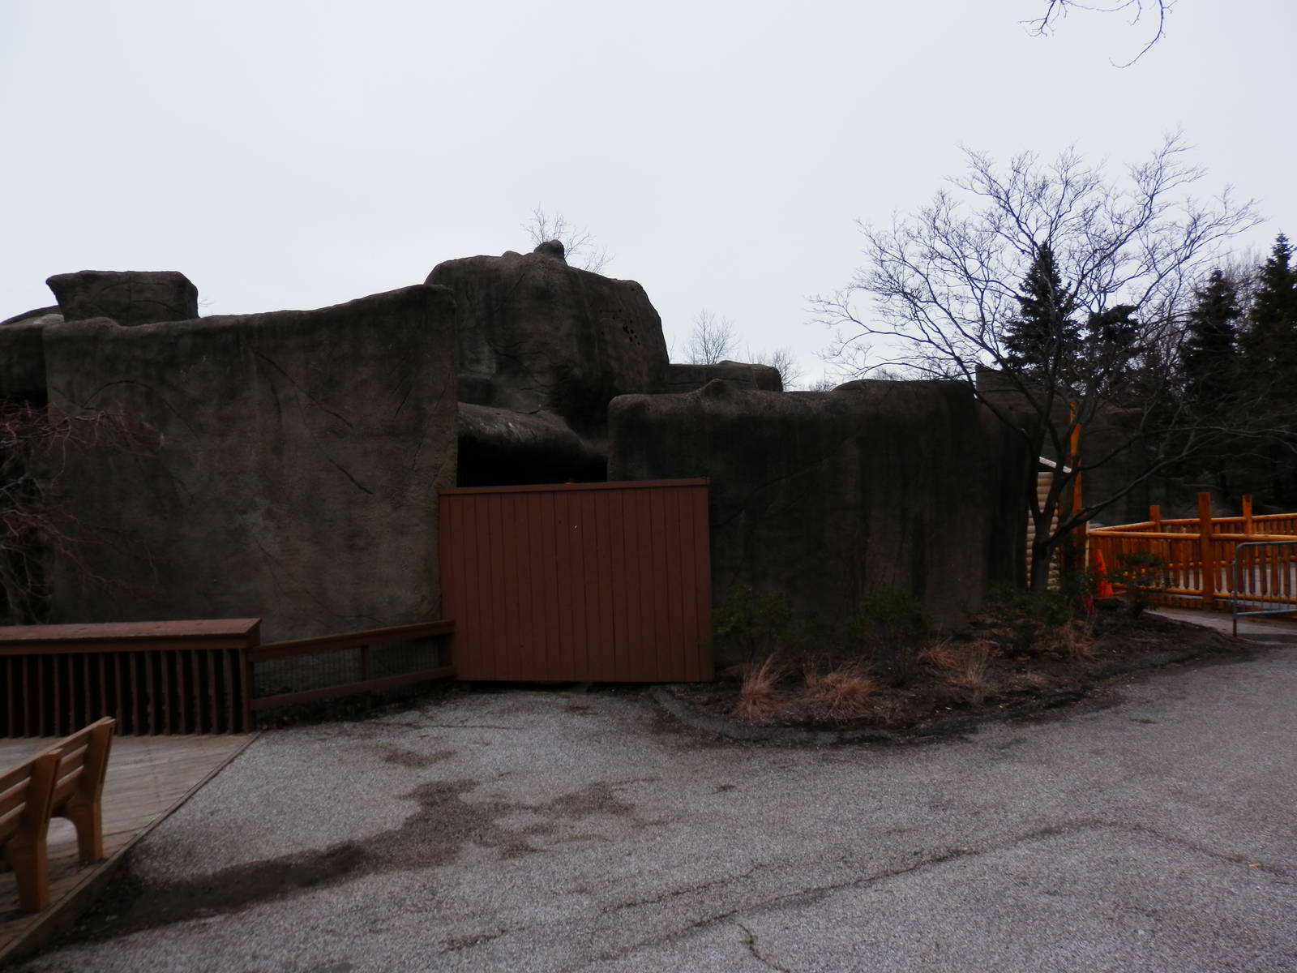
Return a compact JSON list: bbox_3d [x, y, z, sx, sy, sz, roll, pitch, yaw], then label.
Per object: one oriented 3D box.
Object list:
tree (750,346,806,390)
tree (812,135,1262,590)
[{"bbox_3d":[6.200,-2.500,45.000,3.600,8.000,3.600,-2,0,0],"label":"tree"},{"bbox_3d":[4.870,-1.450,11.700,5.600,5.800,5.000,-2,0,0],"label":"tree"}]

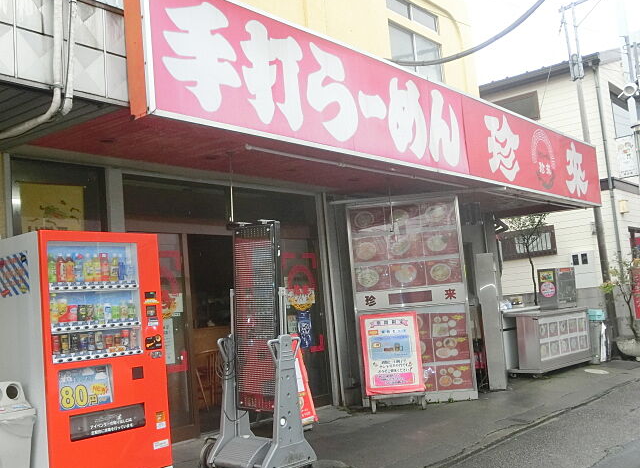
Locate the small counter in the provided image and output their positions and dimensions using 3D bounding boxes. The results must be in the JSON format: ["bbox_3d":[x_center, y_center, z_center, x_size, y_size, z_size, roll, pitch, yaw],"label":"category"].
[{"bbox_3d":[3.281,1.547,10.645,0.600,0.815,1.643,-10,-8,41],"label":"small counter"}]

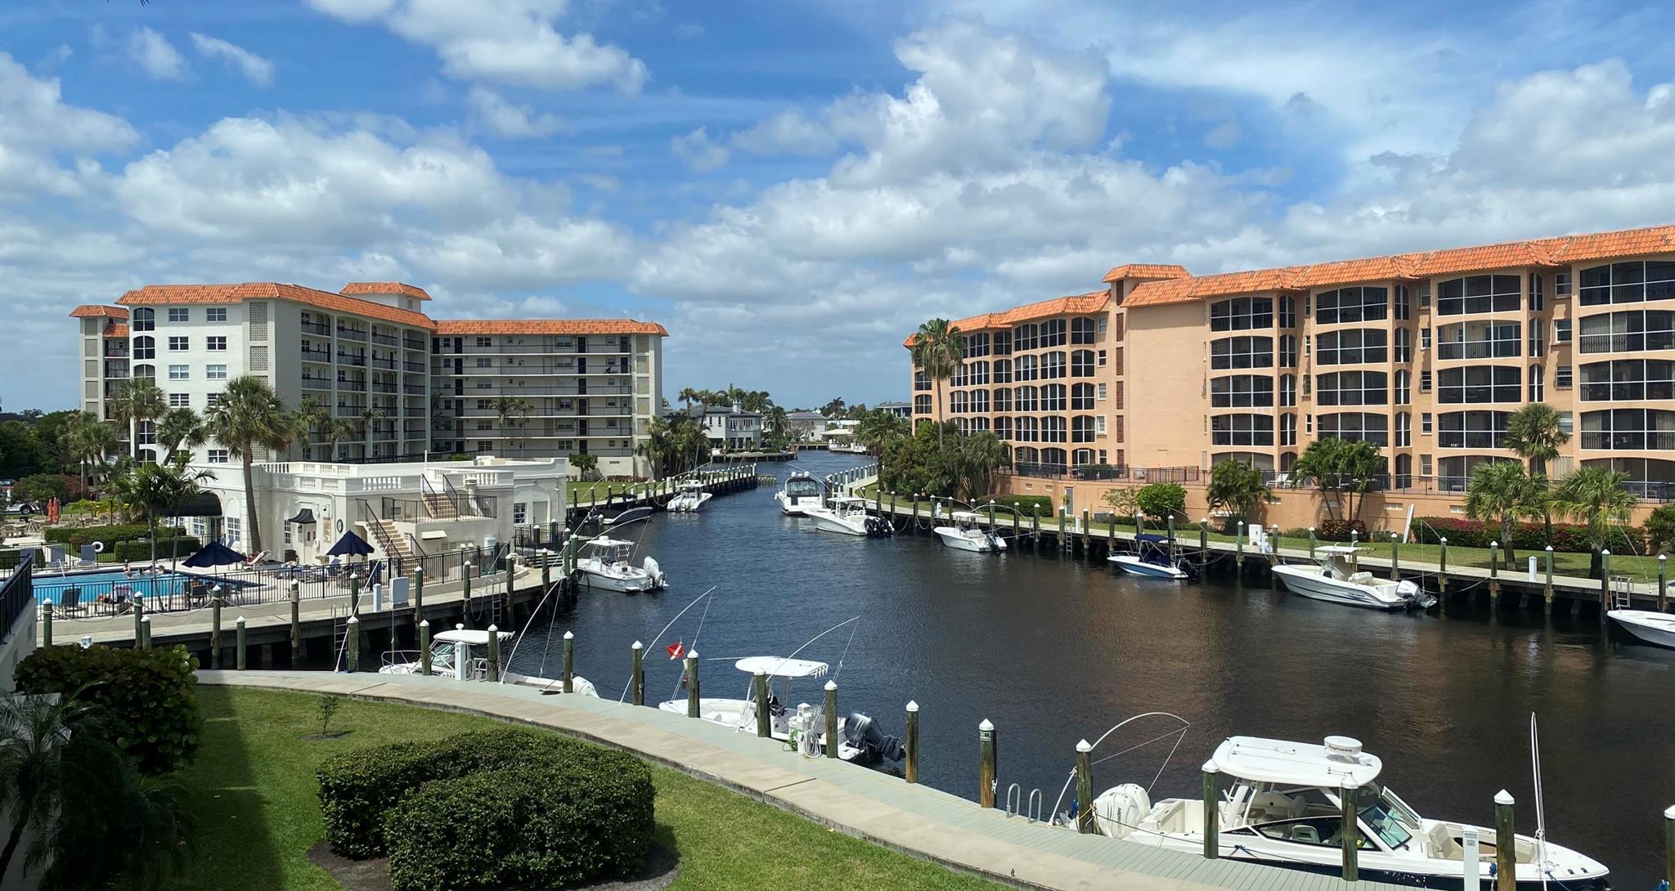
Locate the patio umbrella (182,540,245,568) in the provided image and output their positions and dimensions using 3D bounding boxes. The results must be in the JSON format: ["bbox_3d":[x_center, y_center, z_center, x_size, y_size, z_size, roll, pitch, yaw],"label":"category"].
[{"bbox_3d":[-26.657,5.174,53.903,2.500,2.400,2.500,-1,1,-26],"label":"patio umbrella"}]

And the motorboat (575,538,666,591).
[{"bbox_3d":[-11.650,6.099,65.300,7.500,2.750,2.400,1,1,42],"label":"motorboat"}]

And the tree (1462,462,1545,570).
[{"bbox_3d":[32.656,3.424,61.500,4.000,5.250,4.000,0,1,0],"label":"tree"}]

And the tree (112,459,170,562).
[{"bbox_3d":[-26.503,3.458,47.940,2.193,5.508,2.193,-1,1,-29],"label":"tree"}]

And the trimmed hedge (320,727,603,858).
[{"bbox_3d":[-6.856,6.292,23.271,4.800,1.330,1.950,-1,1,-35],"label":"trimmed hedge"}]

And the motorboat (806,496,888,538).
[{"bbox_3d":[0.459,5.541,101.467,3.200,2.900,11.300,-1,1,-31],"label":"motorboat"}]

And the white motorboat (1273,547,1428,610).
[{"bbox_3d":[24.538,6.257,61.071,2.550,2.650,8.150,-1,1,-33],"label":"white motorboat"}]

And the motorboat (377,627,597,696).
[{"bbox_3d":[-10.702,6.904,38.435,8.100,2.700,2.550,0,1,23],"label":"motorboat"}]

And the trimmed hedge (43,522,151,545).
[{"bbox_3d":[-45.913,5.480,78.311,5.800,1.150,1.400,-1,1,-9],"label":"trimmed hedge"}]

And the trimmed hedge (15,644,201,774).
[{"bbox_3d":[-16.974,6.071,29.376,3.672,2.142,3.876,-1,1,-29],"label":"trimmed hedge"}]

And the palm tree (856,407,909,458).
[{"bbox_3d":[5.024,0.252,140.000,5.800,9.000,5.800,0,1,0],"label":"palm tree"}]

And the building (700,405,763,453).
[{"bbox_3d":[-25.000,-3.110,292.000,13.000,10.200,12.000,-1,2,-45],"label":"building"}]

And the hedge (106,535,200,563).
[{"bbox_3d":[-35.904,5.484,66.606,4.182,1.020,1.326,-1,1,-39],"label":"hedge"}]

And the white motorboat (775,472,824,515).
[{"bbox_3d":[-3.850,4.487,119.600,3.800,4.100,11.500,0,1,-8],"label":"white motorboat"}]

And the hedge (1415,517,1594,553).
[{"bbox_3d":[37.130,4.928,69.337,1.400,1.420,9.900,-1,2,-44],"label":"hedge"}]

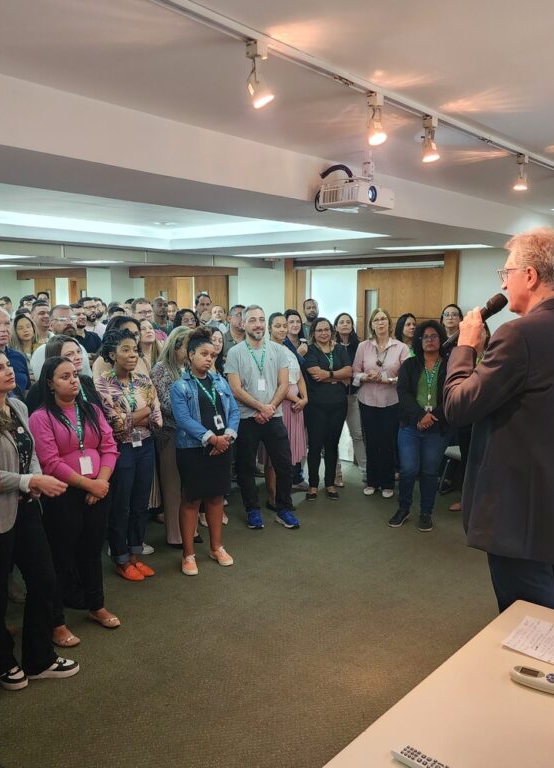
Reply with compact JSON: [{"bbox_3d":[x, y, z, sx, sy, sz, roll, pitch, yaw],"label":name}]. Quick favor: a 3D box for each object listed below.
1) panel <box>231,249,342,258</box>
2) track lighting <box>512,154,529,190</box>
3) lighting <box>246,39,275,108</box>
[{"bbox_3d":[0.108,-1.387,7.188,1.330,0.050,0.310,6,10,40],"label":"panel"},{"bbox_3d":[1.084,-0.935,3.008,0.058,0.161,0.055,6,10,40],"label":"track lighting"},{"bbox_3d":[-0.042,-0.771,1.711,0.068,0.158,0.055,2,8,17],"label":"lighting"}]

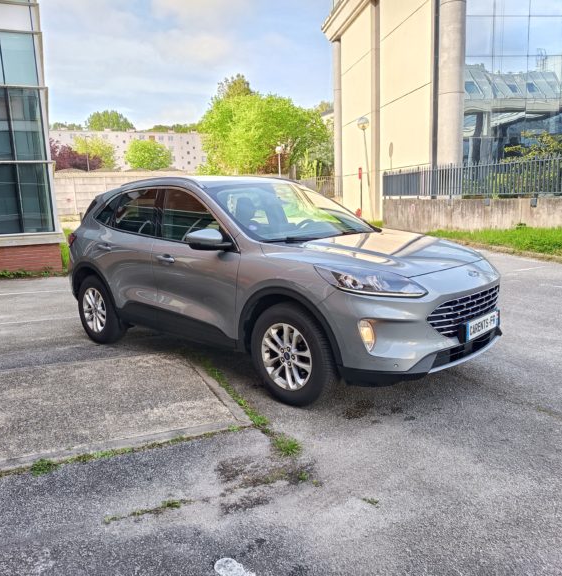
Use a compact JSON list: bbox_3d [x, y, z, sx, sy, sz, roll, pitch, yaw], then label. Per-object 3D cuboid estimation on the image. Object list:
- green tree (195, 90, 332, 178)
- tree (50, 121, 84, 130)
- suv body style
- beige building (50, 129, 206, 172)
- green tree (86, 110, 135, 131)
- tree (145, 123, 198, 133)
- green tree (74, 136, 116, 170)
[{"bbox_3d":[-1.431,-13.770,52.902,12.500,10.800,11.000,-2,10,-1],"label":"green tree"},{"bbox_3d":[-76.318,-53.360,191.086,13.000,13.000,12.000,-6,10,-20],"label":"tree"},{"bbox_3d":[-0.332,-0.265,5.107,4.610,1.670,1.960,7,13,43],"label":"suv body style"},{"bbox_3d":[-42.248,-33.309,145.827,46.000,17.000,12.000,-6,10,-24],"label":"beige building"},{"bbox_3d":[-54.788,-48.958,173.420,16.000,17.000,15.000,-5,10,-16],"label":"green tree"},{"bbox_3d":[-38.853,-52.647,191.086,18.000,13.000,12.000,-4,10,-10],"label":"tree"},{"bbox_3d":[-23.682,-15.405,68.668,5.600,8.000,5.500,-5,10,-18],"label":"green tree"}]

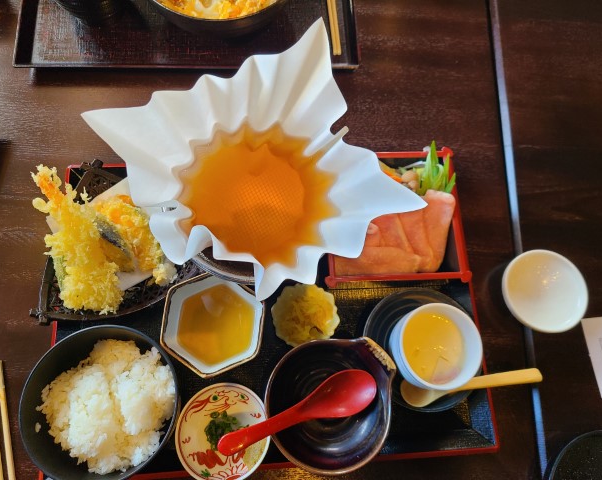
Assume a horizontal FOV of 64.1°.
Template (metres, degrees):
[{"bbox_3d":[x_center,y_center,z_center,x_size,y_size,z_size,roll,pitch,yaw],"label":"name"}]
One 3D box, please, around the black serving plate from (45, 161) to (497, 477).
[{"bbox_3d":[-0.034,0.065,0.511,0.434,0.025,0.322,-3,73,-3],"label":"black serving plate"}]

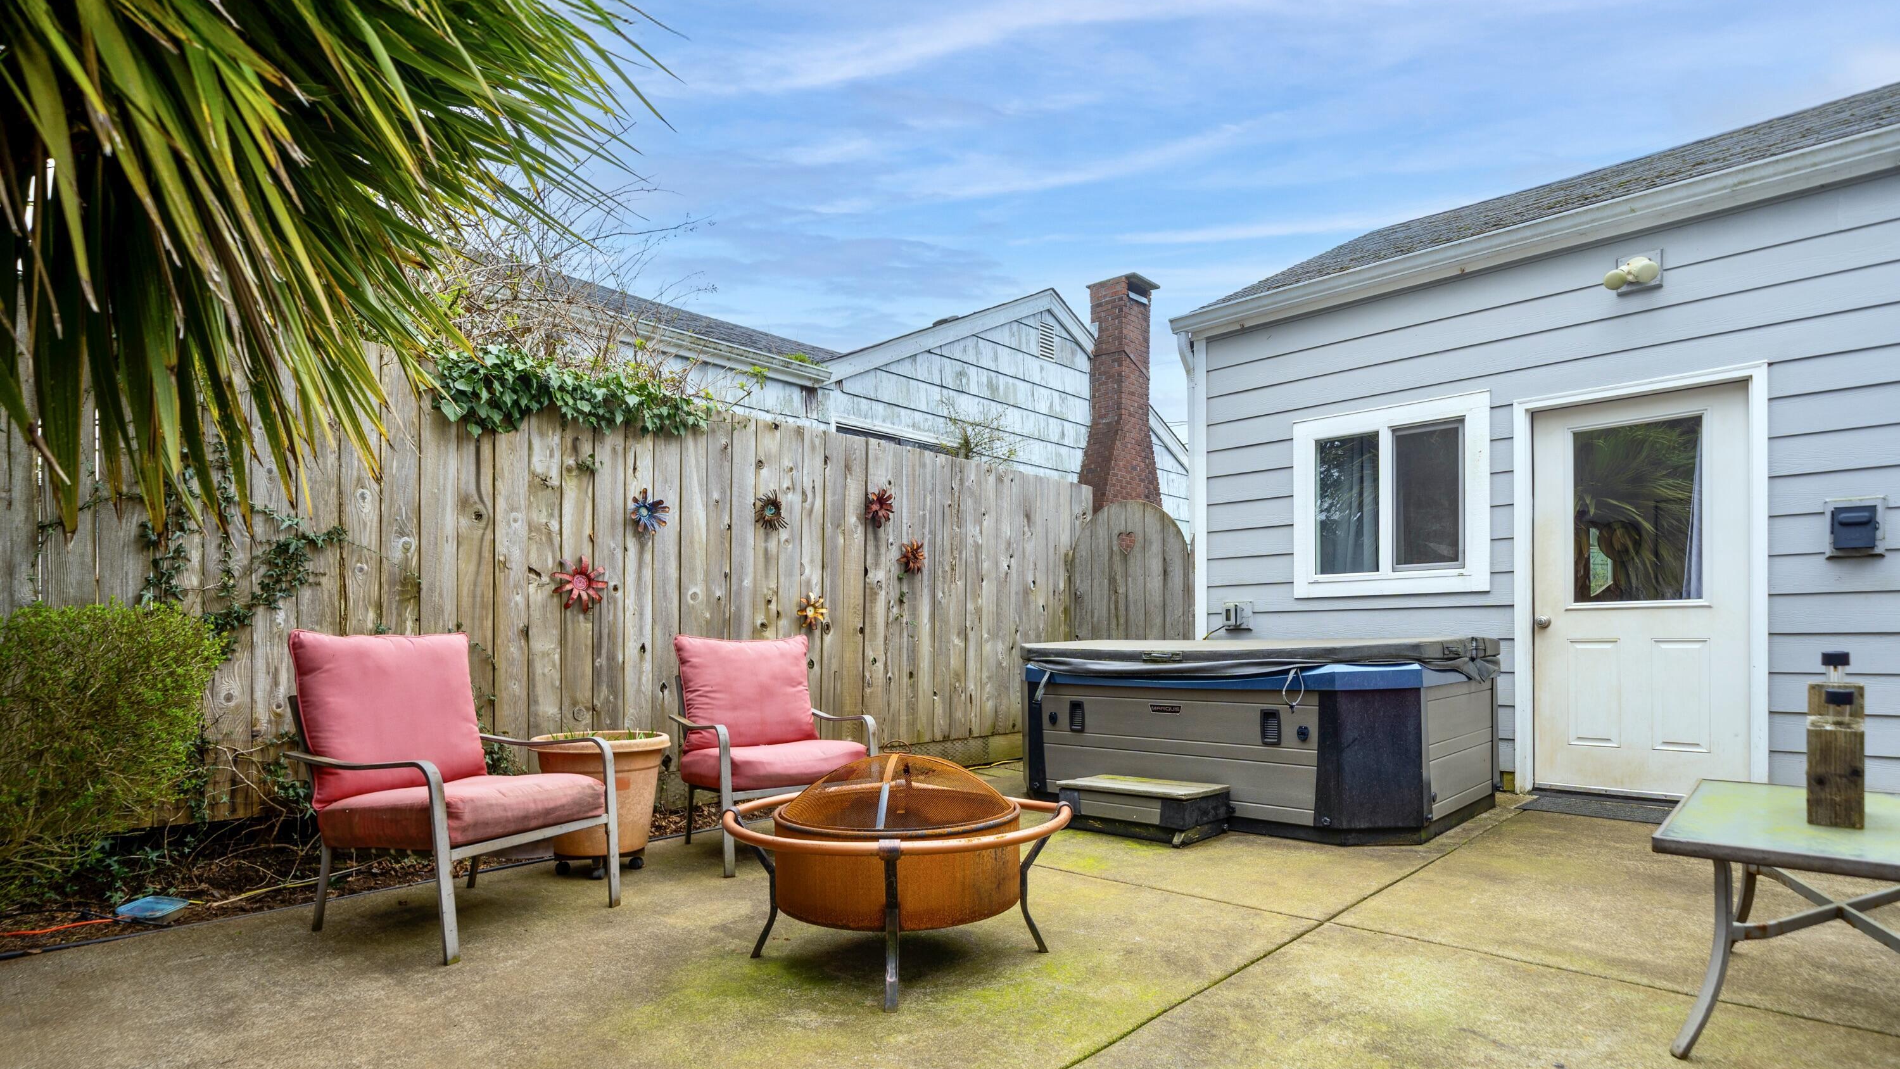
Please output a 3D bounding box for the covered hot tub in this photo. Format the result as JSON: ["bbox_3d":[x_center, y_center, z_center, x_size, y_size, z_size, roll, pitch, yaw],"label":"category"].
[{"bbox_3d":[1.585,1.000,4.820,2.100,0.840,1.650,-4,-6,43],"label":"covered hot tub"}]

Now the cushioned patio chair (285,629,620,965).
[{"bbox_3d":[-1.501,0.730,2.734,0.750,0.870,0.620,-2,-5,24],"label":"cushioned patio chair"}]

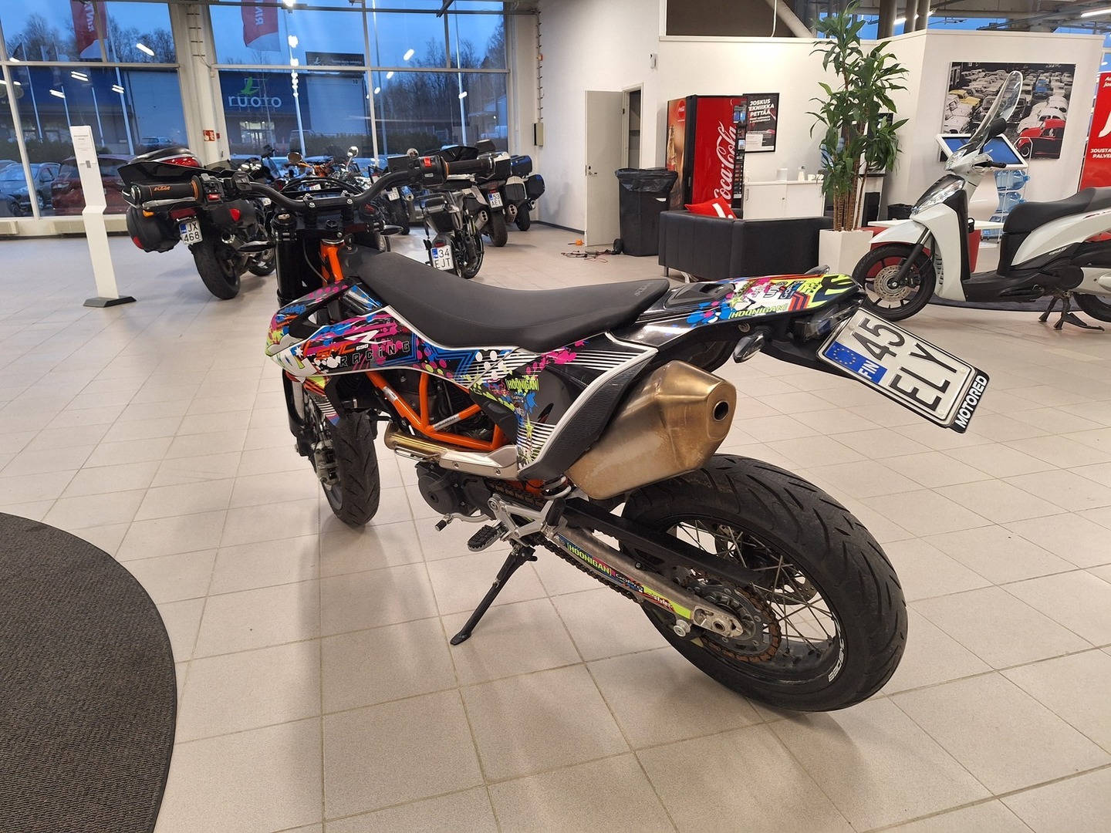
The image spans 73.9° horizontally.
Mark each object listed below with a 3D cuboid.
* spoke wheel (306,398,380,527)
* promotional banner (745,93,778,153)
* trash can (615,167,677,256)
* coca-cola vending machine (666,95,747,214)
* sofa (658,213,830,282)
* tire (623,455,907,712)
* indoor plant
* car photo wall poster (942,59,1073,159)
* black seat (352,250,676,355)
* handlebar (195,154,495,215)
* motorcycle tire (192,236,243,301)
[{"bbox_3d":[-0.726,0.079,2.443,0.122,0.600,0.600,-14,27,-22],"label":"spoke wheel"},{"bbox_3d":[2.740,-3.926,9.890,0.540,0.730,0.025,-6,19,-16],"label":"promotional banner"},{"bbox_3d":[1.174,-2.671,9.652,0.570,1.070,0.660,-9,20,-23],"label":"trash can"},{"bbox_3d":[1.774,-2.839,8.935,0.650,1.850,0.800,-5,19,-14],"label":"coca-cola vending machine"},{"bbox_3d":[1.775,-1.628,7.200,0.920,0.670,1.600,-6,19,-16],"label":"sofa"},{"bbox_3d":[0.407,0.352,1.551,0.620,0.620,0.162,14,42,37],"label":"tire"},{"bbox_3d":[2.479,-2.176,6.179,0.780,2.330,0.760,-6,19,-16],"label":"indoor plant"},{"bbox_3d":[5.620,-3.770,9.166,1.750,1.110,0.040,-4,19,-11],"label":"car photo wall poster"},{"bbox_3d":[-0.125,-0.251,1.540,0.810,0.170,0.250,14,42,37],"label":"black seat"},{"bbox_3d":[-0.501,-0.552,1.717,0.750,0.140,0.200,-13,24,-21],"label":"handlebar"},{"bbox_3d":[-2.984,-1.344,6.517,0.180,0.632,0.632,-15,20,-4],"label":"motorcycle tire"}]

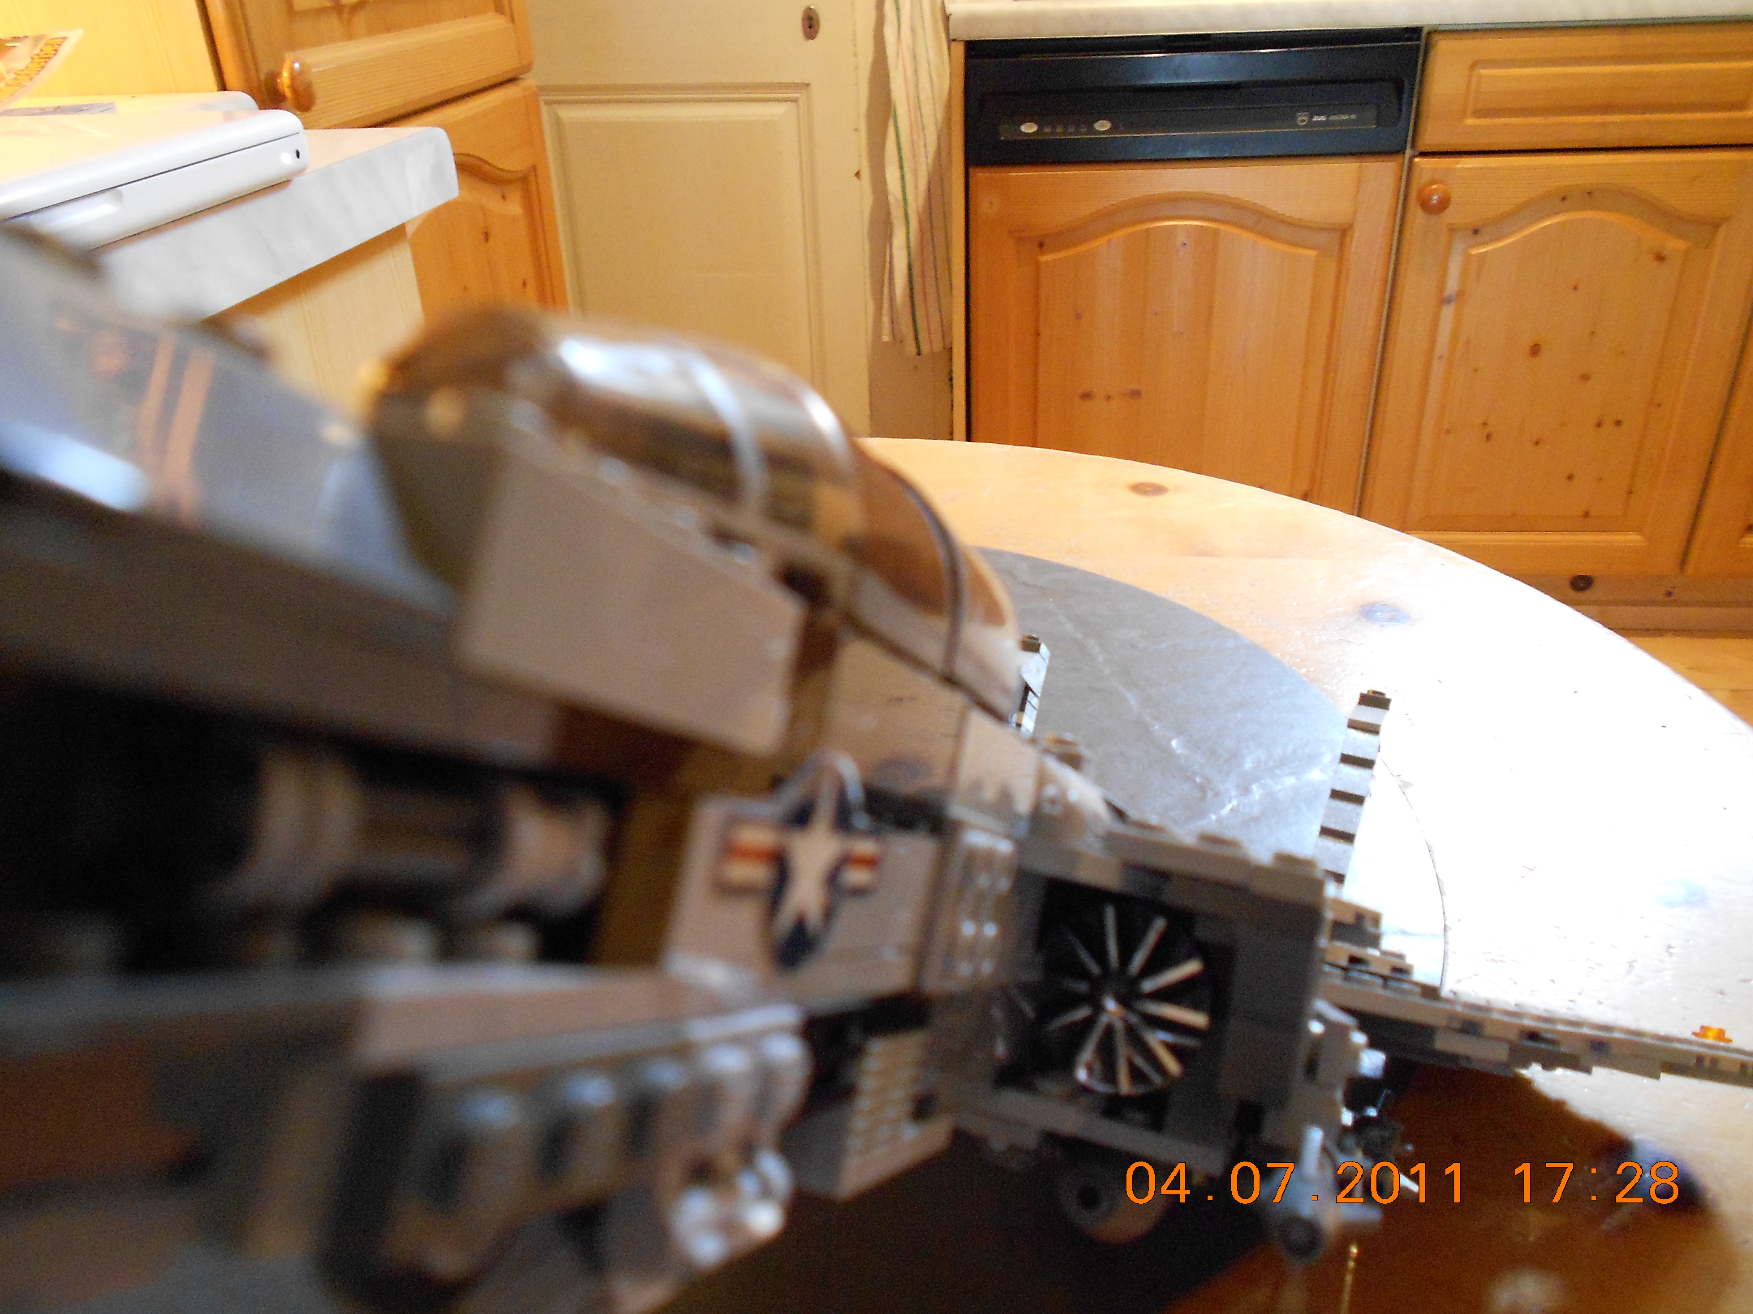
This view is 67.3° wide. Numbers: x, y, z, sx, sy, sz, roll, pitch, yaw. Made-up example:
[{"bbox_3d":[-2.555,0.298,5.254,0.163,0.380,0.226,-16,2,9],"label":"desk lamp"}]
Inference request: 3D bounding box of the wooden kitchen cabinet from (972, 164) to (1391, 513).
[{"bbox_3d":[0.461,-0.531,2.205,0.595,0.625,0.530,1,27,5],"label":"wooden kitchen cabinet"}]

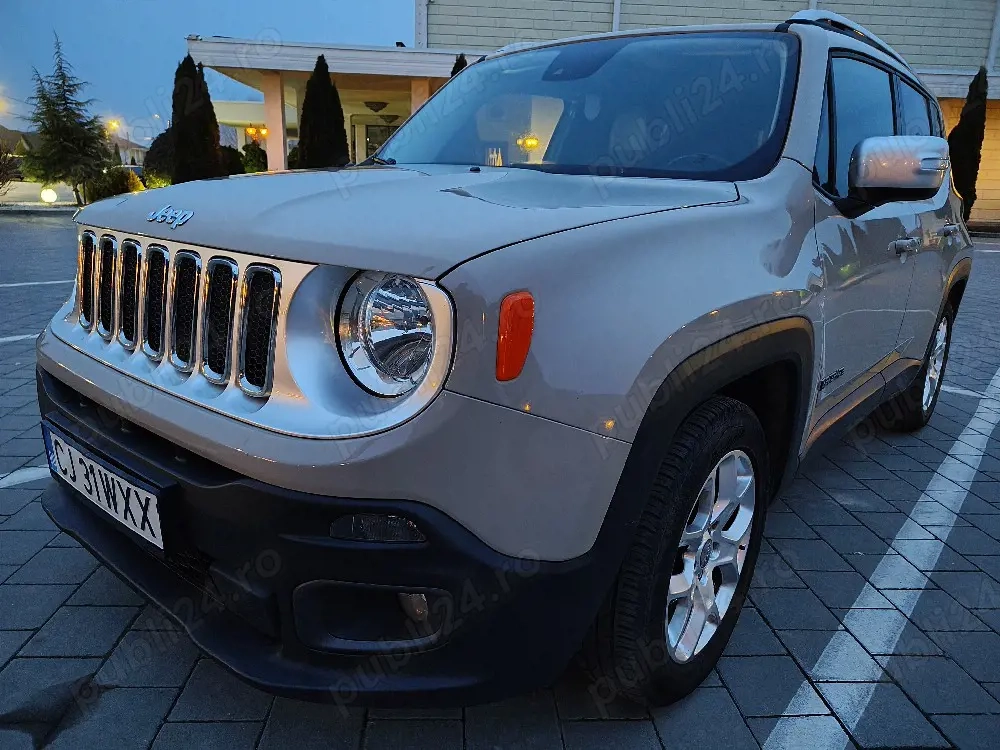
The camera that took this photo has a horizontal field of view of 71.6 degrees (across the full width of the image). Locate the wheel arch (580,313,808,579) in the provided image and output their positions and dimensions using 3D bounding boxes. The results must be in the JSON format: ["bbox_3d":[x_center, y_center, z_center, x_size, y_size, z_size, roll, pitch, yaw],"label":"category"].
[{"bbox_3d":[0.403,0.123,1.390,0.150,0.480,0.920,15,19,38],"label":"wheel arch"}]

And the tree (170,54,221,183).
[{"bbox_3d":[-8.962,-7.094,20.576,1.500,4.460,1.500,-4,16,-22],"label":"tree"}]

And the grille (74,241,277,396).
[{"bbox_3d":[-0.651,-0.142,1.335,0.800,0.235,0.085,15,19,38],"label":"grille"}]

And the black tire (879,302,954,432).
[{"bbox_3d":[2.014,-0.075,3.401,0.220,0.690,0.690,14,19,38],"label":"black tire"}]

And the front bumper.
[{"bbox_3d":[-0.621,0.232,1.485,1.760,0.470,0.420,14,19,38],"label":"front bumper"}]

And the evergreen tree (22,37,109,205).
[{"bbox_3d":[-13.611,-7.759,21.384,2.500,4.921,2.500,-7,17,-30],"label":"evergreen tree"}]

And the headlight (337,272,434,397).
[{"bbox_3d":[-0.149,-0.067,1.030,0.213,0.203,0.100,13,18,33],"label":"headlight"}]

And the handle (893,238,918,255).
[{"bbox_3d":[1.255,-0.397,2.145,0.055,0.040,0.210,14,19,38],"label":"handle"}]

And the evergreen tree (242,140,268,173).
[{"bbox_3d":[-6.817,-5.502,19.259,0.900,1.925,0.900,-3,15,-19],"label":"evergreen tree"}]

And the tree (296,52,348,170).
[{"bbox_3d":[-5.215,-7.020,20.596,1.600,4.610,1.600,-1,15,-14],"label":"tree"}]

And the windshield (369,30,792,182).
[{"bbox_3d":[0.216,-0.828,2.196,1.420,0.170,0.690,14,64,38],"label":"windshield"}]

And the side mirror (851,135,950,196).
[{"bbox_3d":[1.023,-0.537,1.776,0.215,0.150,0.140,14,19,38],"label":"side mirror"}]

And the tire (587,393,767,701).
[{"bbox_3d":[0.382,0.365,1.539,0.220,0.680,0.680,14,19,36],"label":"tire"}]

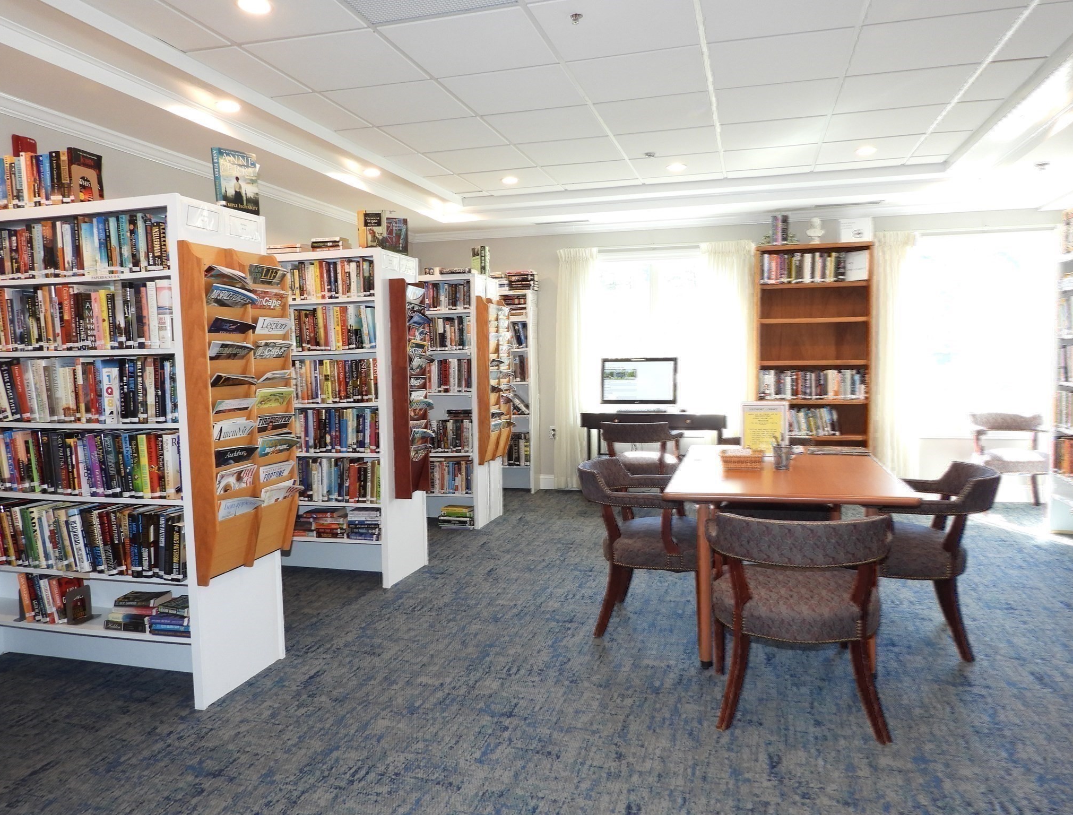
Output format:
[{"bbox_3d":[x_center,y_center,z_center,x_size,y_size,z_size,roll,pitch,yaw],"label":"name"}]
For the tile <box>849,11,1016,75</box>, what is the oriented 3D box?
[{"bbox_3d":[1.655,-1.548,3.204,0.597,0.020,0.597,0,5,16],"label":"tile"}]

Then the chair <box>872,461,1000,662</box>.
[{"bbox_3d":[1.636,0.632,3.312,0.615,0.765,0.575,0,5,16],"label":"chair"}]

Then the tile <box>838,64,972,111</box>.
[{"bbox_3d":[1.827,-1.602,3.786,0.605,0.030,0.605,0,5,16],"label":"tile"}]

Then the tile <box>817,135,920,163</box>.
[{"bbox_3d":[2.173,-1.700,4.957,0.597,0.020,0.597,0,5,16],"label":"tile"}]

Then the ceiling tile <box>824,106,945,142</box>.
[{"bbox_3d":[1.993,-1.650,4.370,0.605,0.030,0.605,0,5,16],"label":"ceiling tile"}]

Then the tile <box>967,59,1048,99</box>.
[{"bbox_3d":[2.242,-1.592,3.663,0.235,0.020,0.600,0,5,16],"label":"tile"}]

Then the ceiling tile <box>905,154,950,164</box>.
[{"bbox_3d":[2.722,-1.734,5.247,0.260,0.020,0.260,0,5,16],"label":"ceiling tile"}]

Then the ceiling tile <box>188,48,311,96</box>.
[{"bbox_3d":[-1.270,-1.510,3.391,0.235,0.020,0.600,0,5,16],"label":"ceiling tile"}]

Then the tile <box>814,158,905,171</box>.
[{"bbox_3d":[2.280,-1.731,5.347,0.600,0.020,0.190,0,5,16],"label":"tile"}]

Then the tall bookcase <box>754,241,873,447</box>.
[{"bbox_3d":[2.272,-0.254,6.248,0.887,2.122,0.300,0,4,16],"label":"tall bookcase"}]

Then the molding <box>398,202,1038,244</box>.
[{"bbox_3d":[1.395,-1.610,6.560,5.346,0.085,0.075,0,4,13],"label":"molding"}]

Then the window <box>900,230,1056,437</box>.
[{"bbox_3d":[3.622,-0.588,6.182,1.151,1.735,0.130,0,5,14],"label":"window"}]

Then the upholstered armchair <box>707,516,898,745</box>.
[{"bbox_3d":[0.916,0.713,2.668,0.598,0.760,0.624,0,4,12],"label":"upholstered armchair"}]

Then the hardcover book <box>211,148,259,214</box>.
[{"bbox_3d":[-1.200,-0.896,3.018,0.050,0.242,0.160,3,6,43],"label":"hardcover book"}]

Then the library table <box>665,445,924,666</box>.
[{"bbox_3d":[1.117,0.641,3.447,0.910,0.742,1.390,0,5,16],"label":"library table"}]

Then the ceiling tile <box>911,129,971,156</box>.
[{"bbox_3d":[2.578,-1.694,4.831,0.245,0.020,0.600,0,5,16],"label":"ceiling tile"}]

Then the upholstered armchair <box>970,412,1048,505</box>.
[{"bbox_3d":[3.831,0.442,5.999,0.600,0.760,0.600,1,5,20],"label":"upholstered armchair"}]

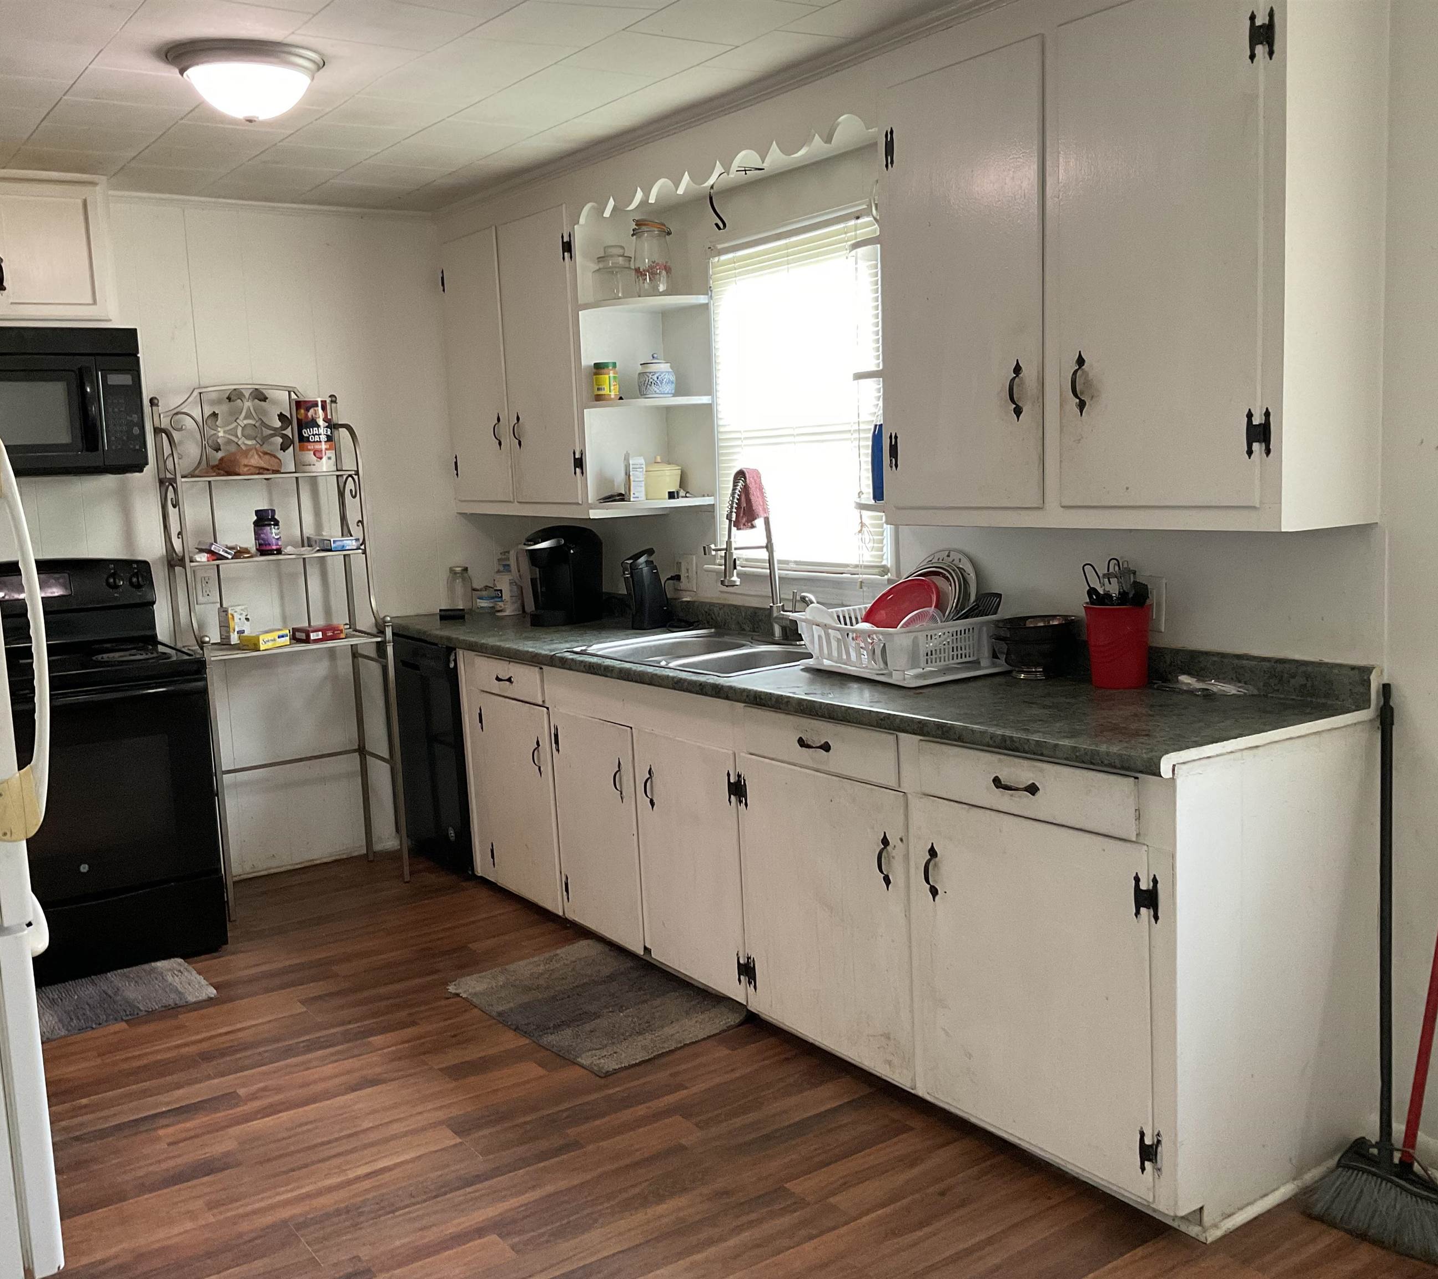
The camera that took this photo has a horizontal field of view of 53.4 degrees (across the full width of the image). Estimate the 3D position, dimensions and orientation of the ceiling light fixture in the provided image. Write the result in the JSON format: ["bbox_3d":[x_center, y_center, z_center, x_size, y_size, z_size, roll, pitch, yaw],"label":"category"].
[{"bbox_3d":[-1.061,-1.244,3.216,0.354,0.151,0.354,-8,9,-35],"label":"ceiling light fixture"}]

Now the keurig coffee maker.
[{"bbox_3d":[-0.506,-0.220,4.823,0.175,0.325,0.250,2,9,29],"label":"keurig coffee maker"}]

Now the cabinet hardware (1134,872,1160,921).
[{"bbox_3d":[0.757,0.458,2.527,0.014,0.090,0.054,-8,9,-35],"label":"cabinet hardware"}]

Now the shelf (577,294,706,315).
[{"bbox_3d":[-0.230,-1.021,4.355,0.320,0.026,0.253,-8,9,-35],"label":"shelf"}]

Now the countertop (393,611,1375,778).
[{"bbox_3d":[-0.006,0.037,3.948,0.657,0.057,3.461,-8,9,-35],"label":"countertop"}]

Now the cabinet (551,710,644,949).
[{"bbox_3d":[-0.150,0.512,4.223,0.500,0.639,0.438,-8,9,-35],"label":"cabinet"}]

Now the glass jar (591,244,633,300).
[{"bbox_3d":[-0.319,-1.108,4.328,0.133,0.164,0.133,-2,7,0],"label":"glass jar"}]

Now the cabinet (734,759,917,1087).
[{"bbox_3d":[0.432,0.599,3.428,0.500,0.648,0.594,-8,9,-35],"label":"cabinet"}]

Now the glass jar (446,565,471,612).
[{"bbox_3d":[-0.945,-0.183,5.203,0.093,0.167,0.093,-2,7,0],"label":"glass jar"}]

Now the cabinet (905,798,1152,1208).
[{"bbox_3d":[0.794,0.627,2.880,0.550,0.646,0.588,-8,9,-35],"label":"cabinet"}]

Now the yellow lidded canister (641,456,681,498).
[{"bbox_3d":[-0.188,-0.506,4.479,0.135,0.135,0.135,-2,7,0],"label":"yellow lidded canister"}]

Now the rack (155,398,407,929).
[{"bbox_3d":[-1.425,0.007,4.693,0.613,1.683,0.355,-8,9,-35],"label":"rack"}]

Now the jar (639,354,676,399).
[{"bbox_3d":[-0.200,-0.831,4.513,0.118,0.140,0.118,-2,8,0],"label":"jar"}]

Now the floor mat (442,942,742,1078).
[{"bbox_3d":[-0.328,0.958,3.792,0.491,0.017,0.775,-8,9,-35],"label":"floor mat"}]

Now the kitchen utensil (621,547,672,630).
[{"bbox_3d":[-0.237,-0.169,4.602,0.105,0.258,0.130,3,9,36],"label":"kitchen utensil"}]

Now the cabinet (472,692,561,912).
[{"bbox_3d":[-0.448,0.470,4.631,0.500,0.639,0.533,-8,9,-35],"label":"cabinet"}]

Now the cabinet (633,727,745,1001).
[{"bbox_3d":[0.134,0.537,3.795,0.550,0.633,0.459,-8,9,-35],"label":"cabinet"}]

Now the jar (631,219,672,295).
[{"bbox_3d":[-0.209,-1.174,4.444,0.120,0.234,0.126,-2,7,0],"label":"jar"}]

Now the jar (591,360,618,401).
[{"bbox_3d":[-0.356,-0.813,4.479,0.084,0.130,0.084,-2,8,0],"label":"jar"}]

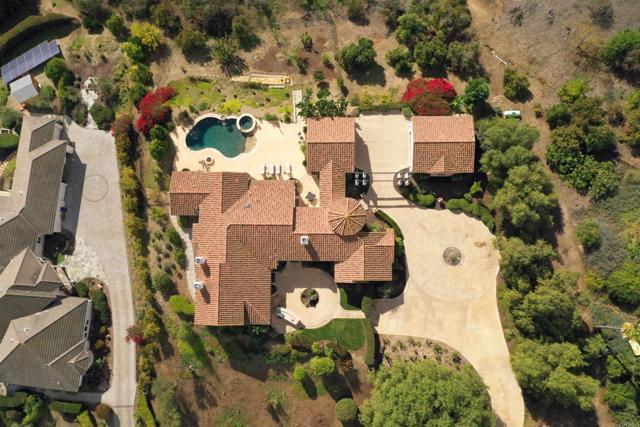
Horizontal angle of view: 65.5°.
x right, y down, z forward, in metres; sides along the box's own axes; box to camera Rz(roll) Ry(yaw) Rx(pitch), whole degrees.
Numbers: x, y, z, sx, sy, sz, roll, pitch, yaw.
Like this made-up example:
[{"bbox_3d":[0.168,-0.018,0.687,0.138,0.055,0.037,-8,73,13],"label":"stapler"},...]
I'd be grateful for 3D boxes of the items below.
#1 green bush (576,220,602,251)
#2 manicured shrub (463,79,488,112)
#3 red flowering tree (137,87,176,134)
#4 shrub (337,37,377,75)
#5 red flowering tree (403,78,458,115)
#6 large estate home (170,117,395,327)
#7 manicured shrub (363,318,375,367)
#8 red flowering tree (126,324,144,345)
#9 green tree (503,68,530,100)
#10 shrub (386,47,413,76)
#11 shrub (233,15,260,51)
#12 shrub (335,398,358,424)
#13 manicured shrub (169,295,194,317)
[{"bbox_3d":[40.570,3.310,74.950,3.800,3.000,4.100,0,89,0],"label":"green bush"},{"bbox_3d":[25.683,-19.820,82.236,4.130,3.400,4.790,0,86,1],"label":"manicured shrub"},{"bbox_3d":[-25.376,-16.053,77.565,6.280,3.900,7.600,0,84,1],"label":"red flowering tree"},{"bbox_3d":[5.396,-23.360,73.612,5.620,3.500,5.320,-1,88,0],"label":"shrub"},{"bbox_3d":[16.973,-17.913,77.252,8.320,4.000,6.090,0,84,1],"label":"red flowering tree"},{"bbox_3d":[-5.363,1.144,71.204,32.030,6.600,29.890,-1,88,0],"label":"large estate home"},{"bbox_3d":[7.966,20.636,79.647,1.520,1.900,7.680,-3,86,0],"label":"manicured shrub"},{"bbox_3d":[-27.621,18.140,74.366,2.640,2.800,3.050,0,84,1],"label":"red flowering tree"},{"bbox_3d":[29.730,-19.530,75.260,3.800,3.300,4.200,0,89,0],"label":"green tree"},{"bbox_3d":[13.186,-25.537,83.103,3.920,2.800,4.340,0,86,1],"label":"shrub"},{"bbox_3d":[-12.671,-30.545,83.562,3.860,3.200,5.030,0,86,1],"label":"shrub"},{"bbox_3d":[3.848,28.532,72.296,3.190,2.500,3.340,-1,88,0],"label":"shrub"},{"bbox_3d":[-20.918,13.931,75.209,3.900,1.900,3.200,0,84,1],"label":"manicured shrub"}]

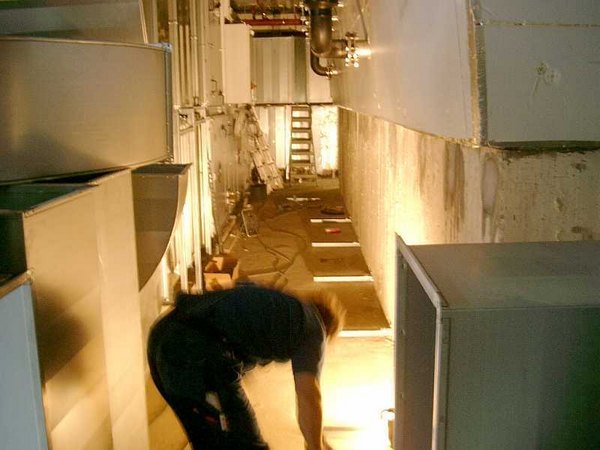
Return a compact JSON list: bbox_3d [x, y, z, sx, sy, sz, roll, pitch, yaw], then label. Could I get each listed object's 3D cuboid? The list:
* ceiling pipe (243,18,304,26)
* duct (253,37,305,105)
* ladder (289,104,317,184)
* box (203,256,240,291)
[{"bbox_3d":[-0.625,-4.545,14.400,1.500,0.150,0.150,0,11,1],"label":"ceiling pipe"},{"bbox_3d":[-0.472,-3.544,14.800,1.230,1.500,0.700,0,11,1],"label":"duct"},{"bbox_3d":[0.068,-1.808,14.425,0.600,1.770,0.800,0,11,1],"label":"ladder"},{"bbox_3d":[-0.779,0.547,6.431,0.310,0.260,0.460,0,11,1],"label":"box"}]

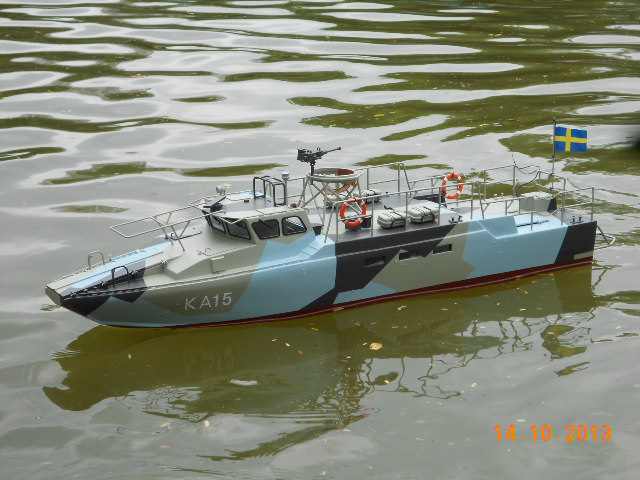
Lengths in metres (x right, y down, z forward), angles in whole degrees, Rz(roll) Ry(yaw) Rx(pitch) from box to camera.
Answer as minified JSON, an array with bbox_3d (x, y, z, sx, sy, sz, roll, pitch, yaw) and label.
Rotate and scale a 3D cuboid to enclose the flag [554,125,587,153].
[{"bbox_3d":[0.588,-0.234,3.283,0.084,0.059,0.008,-5,16,-19],"label":"flag"}]

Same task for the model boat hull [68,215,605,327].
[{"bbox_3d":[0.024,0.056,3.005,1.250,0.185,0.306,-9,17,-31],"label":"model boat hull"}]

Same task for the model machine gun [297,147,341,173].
[{"bbox_3d":[-0.002,-0.164,2.945,0.119,0.056,0.021,-13,20,-40],"label":"model machine gun"}]

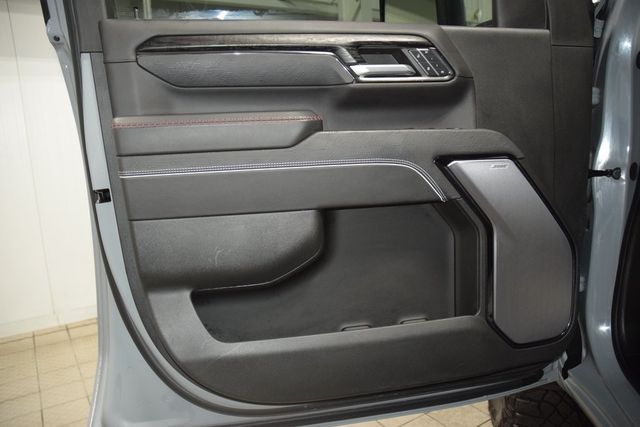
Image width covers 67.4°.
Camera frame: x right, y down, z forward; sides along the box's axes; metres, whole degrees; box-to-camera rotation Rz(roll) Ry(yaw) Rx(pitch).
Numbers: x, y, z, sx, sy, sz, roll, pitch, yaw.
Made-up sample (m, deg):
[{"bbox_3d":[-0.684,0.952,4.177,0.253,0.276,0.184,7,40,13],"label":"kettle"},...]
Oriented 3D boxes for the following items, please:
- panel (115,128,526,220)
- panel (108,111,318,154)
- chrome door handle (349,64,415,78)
[{"bbox_3d":[0.011,-0.086,0.991,0.795,0.138,0.080,-5,8,-10],"label":"panel"},{"bbox_3d":[-0.193,-0.158,0.948,0.384,0.070,0.080,-5,8,-10],"label":"panel"},{"bbox_3d":[0.132,-0.301,1.025,0.144,0.025,0.030,-5,8,-10],"label":"chrome door handle"}]

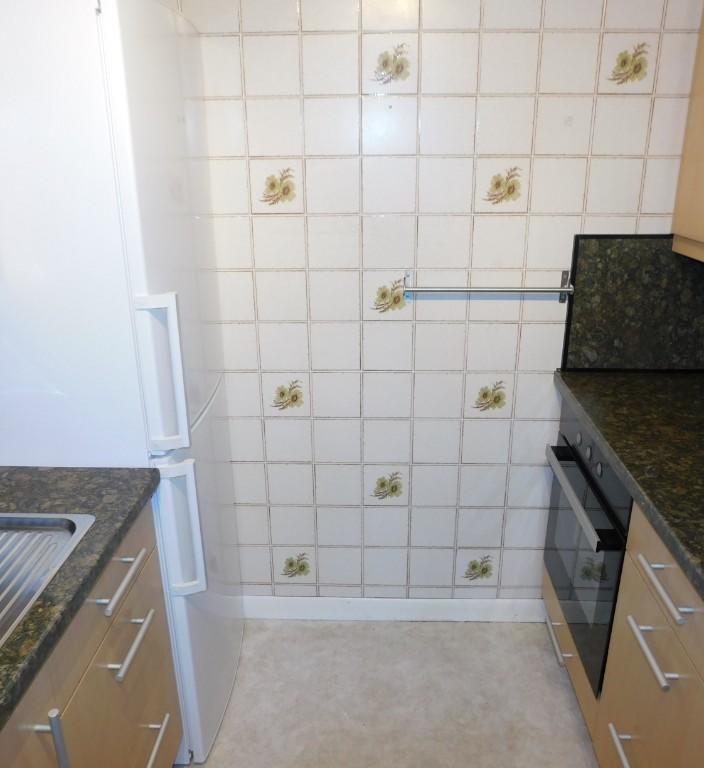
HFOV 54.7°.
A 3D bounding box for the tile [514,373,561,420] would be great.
[{"bbox_3d":[0.564,0.035,2.049,0.150,0.150,0.010,0,19,2],"label":"tile"}]

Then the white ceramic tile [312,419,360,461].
[{"bbox_3d":[-0.044,0.180,2.137,0.150,0.150,0.009,0,20,2],"label":"white ceramic tile"}]

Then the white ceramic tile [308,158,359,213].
[{"bbox_3d":[-0.051,-0.545,1.876,0.150,0.150,0.009,0,20,2],"label":"white ceramic tile"}]

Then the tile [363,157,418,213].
[{"bbox_3d":[0.103,-0.544,1.871,0.150,0.150,0.009,0,20,2],"label":"tile"}]

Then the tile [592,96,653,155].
[{"bbox_3d":[0.709,-0.680,1.791,0.150,0.150,0.009,0,20,2],"label":"tile"}]

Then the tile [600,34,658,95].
[{"bbox_3d":[0.710,-0.822,1.748,0.150,0.150,0.009,0,20,2],"label":"tile"}]

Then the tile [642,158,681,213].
[{"bbox_3d":[0.869,-0.541,1.846,0.150,0.150,0.010,0,20,1],"label":"tile"}]

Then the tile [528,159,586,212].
[{"bbox_3d":[0.563,-0.540,1.851,0.150,0.150,0.010,0,20,1],"label":"tile"}]

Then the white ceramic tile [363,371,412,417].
[{"bbox_3d":[0.107,0.035,2.063,0.150,0.150,0.009,0,20,2],"label":"white ceramic tile"}]

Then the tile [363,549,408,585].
[{"bbox_3d":[0.114,0.612,2.276,0.150,0.150,0.010,0,20,1],"label":"tile"}]

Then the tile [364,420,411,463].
[{"bbox_3d":[0.110,0.180,2.120,0.150,0.150,0.010,0,20,1],"label":"tile"}]

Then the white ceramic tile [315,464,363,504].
[{"bbox_3d":[-0.042,0.324,2.175,0.150,0.150,0.010,0,20,1],"label":"white ceramic tile"}]

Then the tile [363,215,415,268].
[{"bbox_3d":[0.104,-0.401,1.927,0.151,0.150,0.009,0,19,1],"label":"tile"}]

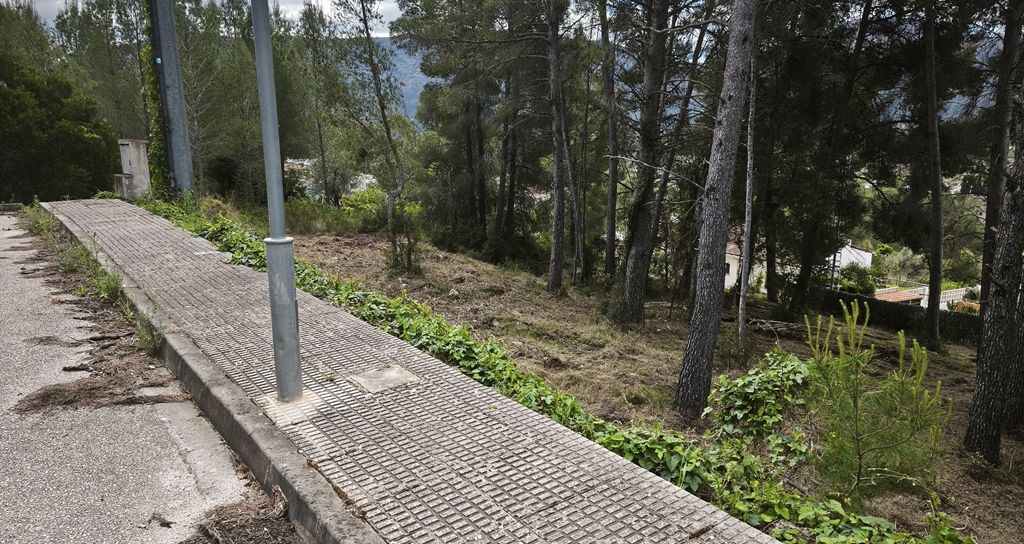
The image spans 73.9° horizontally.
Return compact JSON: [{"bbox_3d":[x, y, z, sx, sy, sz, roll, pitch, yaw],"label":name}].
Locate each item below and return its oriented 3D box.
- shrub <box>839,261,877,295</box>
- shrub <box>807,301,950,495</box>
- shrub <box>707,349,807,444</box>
[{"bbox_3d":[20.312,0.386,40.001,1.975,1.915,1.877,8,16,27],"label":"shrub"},{"bbox_3d":[1.752,0.613,3.253,0.582,0.974,0.547,9,17,29],"label":"shrub"},{"bbox_3d":[1.420,0.715,3.951,0.562,0.569,0.506,6,15,21],"label":"shrub"}]

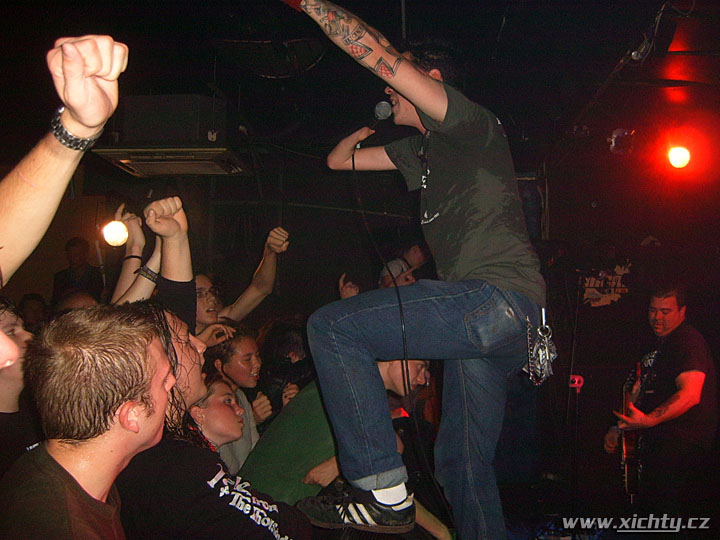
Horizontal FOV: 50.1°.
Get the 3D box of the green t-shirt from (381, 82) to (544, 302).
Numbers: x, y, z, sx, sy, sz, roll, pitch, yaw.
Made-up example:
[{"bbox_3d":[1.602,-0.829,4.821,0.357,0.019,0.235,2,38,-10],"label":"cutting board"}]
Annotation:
[{"bbox_3d":[0.299,-0.182,2.160,0.360,0.660,0.480,-15,-2,-1],"label":"green t-shirt"}]

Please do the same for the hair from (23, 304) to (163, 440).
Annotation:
[{"bbox_3d":[-0.381,0.146,1.100,0.180,0.200,0.210,-2,-3,35],"label":"hair"}]

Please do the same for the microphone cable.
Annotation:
[{"bbox_3d":[0.116,0.196,2.050,0.280,1.050,0.250,0,-3,0],"label":"microphone cable"}]

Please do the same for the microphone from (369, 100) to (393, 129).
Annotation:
[{"bbox_3d":[0.040,-0.411,2.180,0.051,0.160,0.051,34,0,0],"label":"microphone"}]

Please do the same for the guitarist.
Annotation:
[{"bbox_3d":[1.518,0.957,3.856,0.500,1.770,0.580,1,-3,-25],"label":"guitarist"}]

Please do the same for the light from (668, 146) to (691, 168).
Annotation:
[{"bbox_3d":[1.868,-0.658,4.500,0.135,0.135,0.150,-1,-3,24],"label":"light"}]

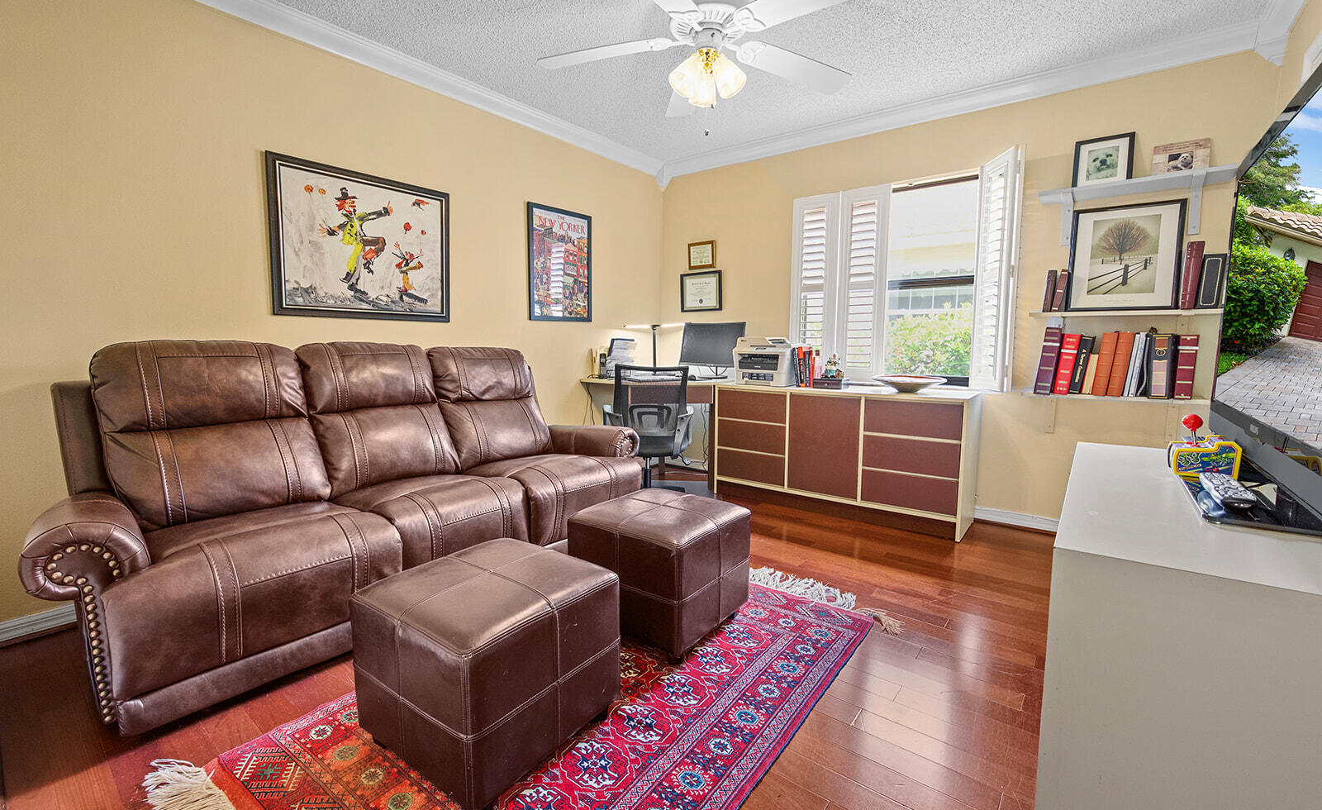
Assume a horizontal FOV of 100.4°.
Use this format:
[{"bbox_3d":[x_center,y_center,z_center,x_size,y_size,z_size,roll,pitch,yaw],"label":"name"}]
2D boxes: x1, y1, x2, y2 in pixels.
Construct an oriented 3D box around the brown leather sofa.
[{"bbox_3d":[-1.107,0.252,2.394,0.960,1.044,2.235,5,8,38],"label":"brown leather sofa"}]

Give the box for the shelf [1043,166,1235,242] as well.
[{"bbox_3d":[2.260,-0.943,2.672,0.705,0.243,0.236,5,8,38],"label":"shelf"}]

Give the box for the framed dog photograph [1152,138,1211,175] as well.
[{"bbox_3d":[2.436,-1.137,2.582,0.195,0.180,0.020,5,-5,38],"label":"framed dog photograph"}]

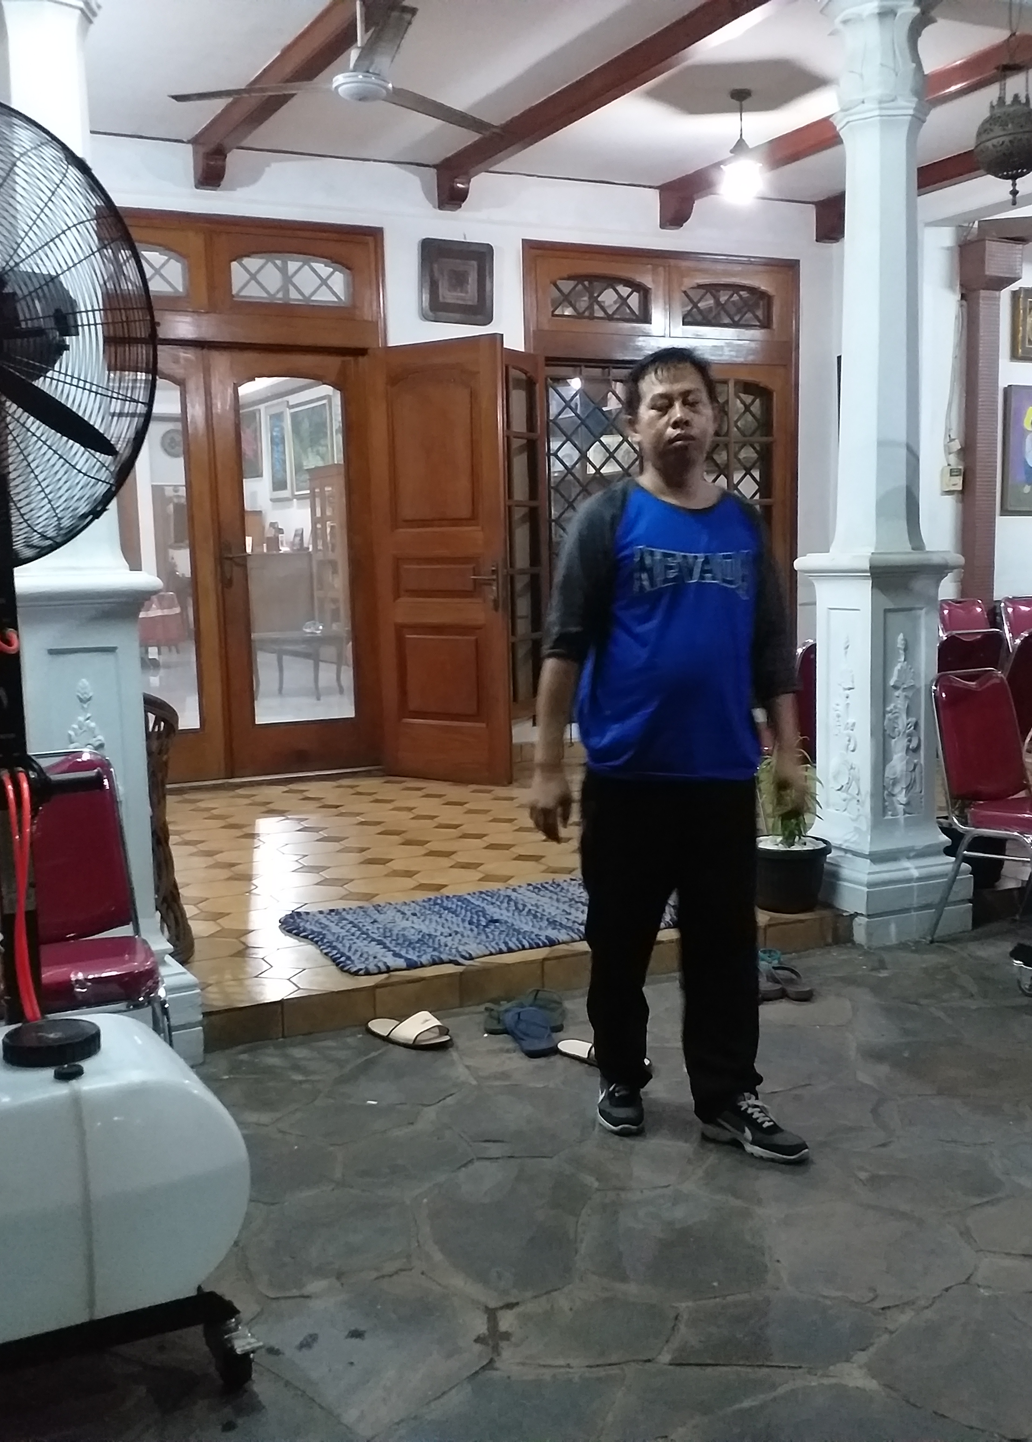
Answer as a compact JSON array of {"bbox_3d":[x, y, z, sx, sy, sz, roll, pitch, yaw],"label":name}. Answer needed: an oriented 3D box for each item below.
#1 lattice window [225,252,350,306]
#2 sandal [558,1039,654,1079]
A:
[{"bbox_3d":[-1.161,-2.287,7.480,0.667,0.265,0.050,-5,8,-27],"label":"lattice window"},{"bbox_3d":[0.225,0.827,3.634,0.280,0.065,0.105,4,9,36],"label":"sandal"}]

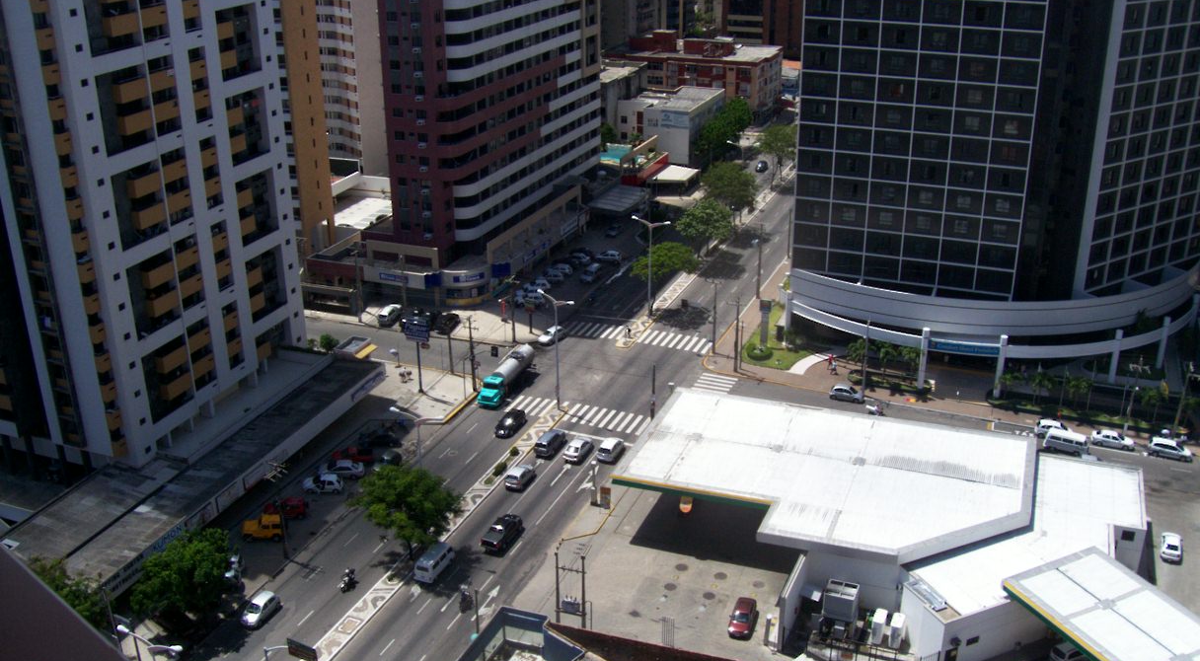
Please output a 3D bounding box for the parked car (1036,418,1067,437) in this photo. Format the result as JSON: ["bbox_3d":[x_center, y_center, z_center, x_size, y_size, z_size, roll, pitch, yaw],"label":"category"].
[{"bbox_3d":[46.842,10.245,121.459,3.900,1.470,1.660,9,25,21],"label":"parked car"}]

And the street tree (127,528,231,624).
[{"bbox_3d":[-33.870,20.490,95.400,9.200,8.200,9.800,9,25,21],"label":"street tree"}]

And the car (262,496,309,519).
[{"bbox_3d":[-28.857,16.305,108.495,3.750,1.780,1.700,0,22,2],"label":"car"}]

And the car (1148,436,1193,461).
[{"bbox_3d":[56.957,11.798,117.627,4.150,1.500,1.700,9,25,21],"label":"car"}]

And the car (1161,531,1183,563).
[{"bbox_3d":[51.190,19.070,105.420,1.680,1.430,4.000,10,25,23],"label":"car"}]

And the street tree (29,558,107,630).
[{"bbox_3d":[-40.344,21.350,89.305,6.600,6.800,6.600,7,23,20],"label":"street tree"}]

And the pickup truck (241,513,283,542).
[{"bbox_3d":[-31.070,18.270,108.790,4.000,1.950,1.850,0,23,0],"label":"pickup truck"}]

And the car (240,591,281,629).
[{"bbox_3d":[-27.073,22.276,94.265,1.660,1.460,3.900,9,25,21],"label":"car"}]

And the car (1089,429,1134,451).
[{"bbox_3d":[54.040,11.350,123.990,4.300,1.430,1.700,9,25,22],"label":"car"}]

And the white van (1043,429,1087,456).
[{"bbox_3d":[46.824,11.155,118.612,4.500,2.000,1.740,9,25,21],"label":"white van"}]

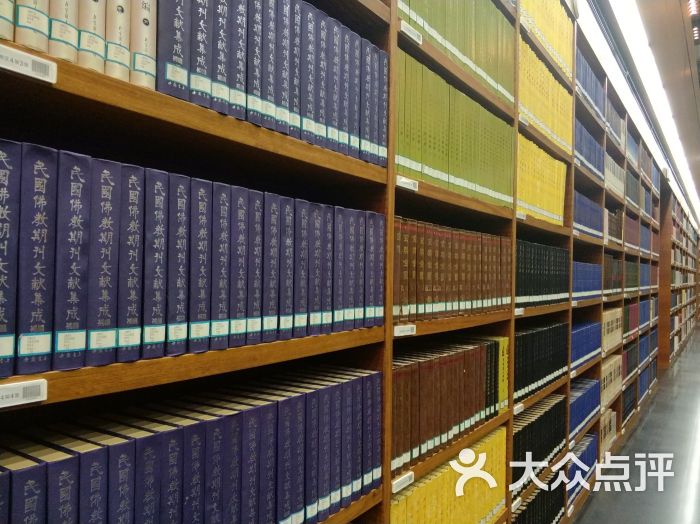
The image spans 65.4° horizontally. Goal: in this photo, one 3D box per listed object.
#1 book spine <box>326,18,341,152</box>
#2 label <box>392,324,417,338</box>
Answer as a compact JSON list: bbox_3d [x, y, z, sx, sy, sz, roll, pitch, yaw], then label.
[{"bbox_3d":[-0.111,-0.367,1.192,0.192,0.277,0.045,-1,-2,34],"label":"book spine"},{"bbox_3d":[0.142,0.175,1.389,0.008,0.024,0.117,-1,-2,34],"label":"label"}]

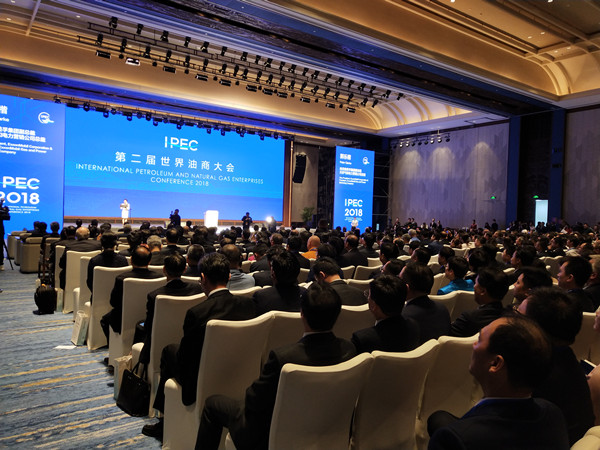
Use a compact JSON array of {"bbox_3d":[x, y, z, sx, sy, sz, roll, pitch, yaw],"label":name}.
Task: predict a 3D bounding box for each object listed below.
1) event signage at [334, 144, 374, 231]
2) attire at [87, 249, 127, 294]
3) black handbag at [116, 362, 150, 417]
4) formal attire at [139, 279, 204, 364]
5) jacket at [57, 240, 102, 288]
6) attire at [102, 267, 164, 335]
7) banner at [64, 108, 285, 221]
[{"bbox_3d":[4.068,-2.393,39.550,4.160,6.750,0.250,1,1,-38],"label":"event signage"},{"bbox_3d":[-2.259,0.627,6.117,0.500,0.610,0.400,1,1,-35],"label":"attire"},{"bbox_3d":[-1.308,1.278,4.131,0.150,0.360,0.340,1,1,-39],"label":"black handbag"},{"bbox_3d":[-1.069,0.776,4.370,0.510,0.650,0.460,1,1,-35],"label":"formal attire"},{"bbox_3d":[-3.429,0.579,8.183,0.520,0.640,0.410,1,1,-35],"label":"jacket"},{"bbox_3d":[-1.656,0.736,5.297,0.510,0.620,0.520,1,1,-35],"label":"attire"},{"bbox_3d":[-8.238,-3.741,36.921,17.700,6.670,0.250,1,1,-39],"label":"banner"}]

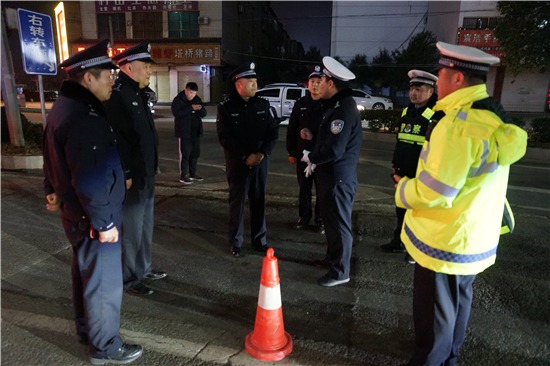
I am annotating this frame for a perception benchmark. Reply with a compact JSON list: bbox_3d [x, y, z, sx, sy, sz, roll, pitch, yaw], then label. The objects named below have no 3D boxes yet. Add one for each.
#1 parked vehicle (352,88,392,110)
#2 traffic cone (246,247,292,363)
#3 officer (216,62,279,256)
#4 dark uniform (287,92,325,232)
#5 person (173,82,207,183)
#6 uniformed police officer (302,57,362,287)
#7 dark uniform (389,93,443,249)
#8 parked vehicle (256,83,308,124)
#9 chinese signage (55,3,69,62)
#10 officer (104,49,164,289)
[{"bbox_3d":[4.489,-4.709,21.500,4.600,1.480,1.800,0,14,0],"label":"parked vehicle"},{"bbox_3d":[-0.033,0.705,2.227,0.290,0.662,0.290,0,14,0],"label":"traffic cone"},{"bbox_3d":[-0.269,-0.210,3.524,0.580,1.810,0.360,-2,14,-7],"label":"officer"},{"bbox_3d":[0.386,-0.225,4.098,0.550,1.560,0.360,0,14,2],"label":"dark uniform"},{"bbox_3d":[-1.545,-0.865,6.550,0.420,1.710,0.560,10,15,35],"label":"person"},{"bbox_3d":[0.512,-0.067,2.952,0.420,1.810,0.520,3,14,12],"label":"uniformed police officer"},{"bbox_3d":[1.309,-0.058,3.473,0.370,1.510,0.570,-8,16,-37],"label":"dark uniform"},{"bbox_3d":[1.044,-3.619,17.000,5.100,1.850,1.800,-1,13,-10],"label":"parked vehicle"},{"bbox_3d":[-15.696,-10.980,27.000,0.300,4.400,1.700,-10,17,-42],"label":"chinese signage"},{"bbox_3d":[-1.046,-0.062,2.788,0.380,1.840,0.550,5,15,19],"label":"officer"}]

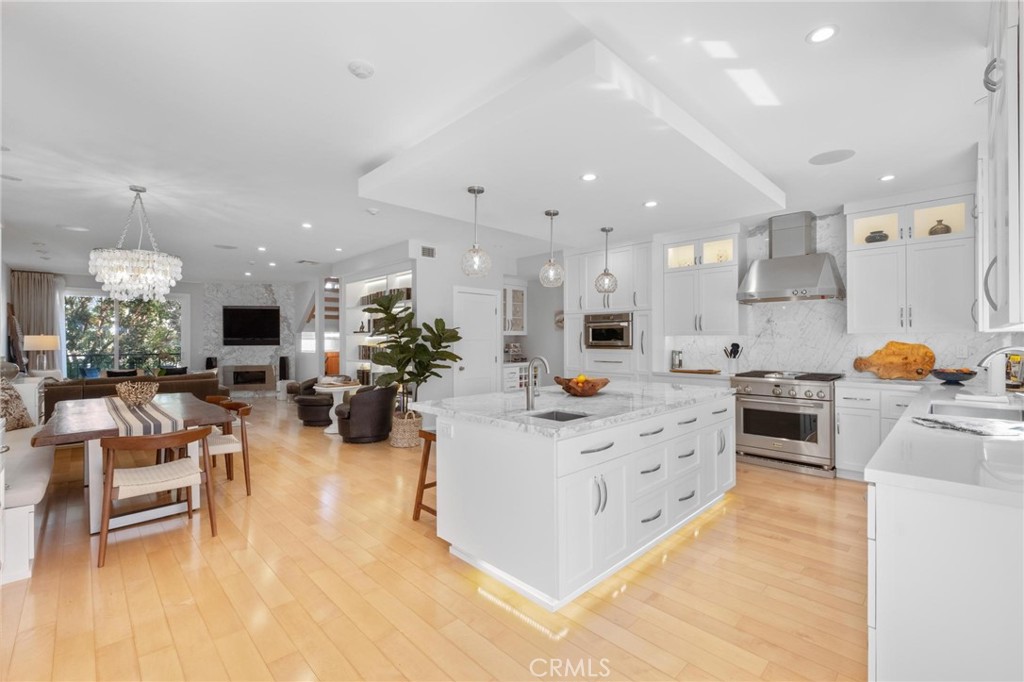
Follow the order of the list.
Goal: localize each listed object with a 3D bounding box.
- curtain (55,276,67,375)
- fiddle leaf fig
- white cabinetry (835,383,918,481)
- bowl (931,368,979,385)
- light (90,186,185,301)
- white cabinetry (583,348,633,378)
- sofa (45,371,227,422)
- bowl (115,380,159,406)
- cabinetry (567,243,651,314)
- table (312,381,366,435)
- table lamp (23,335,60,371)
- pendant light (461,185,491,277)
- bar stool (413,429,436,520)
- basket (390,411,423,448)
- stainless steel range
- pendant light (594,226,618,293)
[{"bbox_3d":[-8.870,-0.004,8.383,0.120,2.550,0.250,0,0,45],"label":"curtain"},{"bbox_3d":[-1.230,0.139,5.430,1.150,1.550,1.000,0,0,0],"label":"fiddle leaf fig"},{"bbox_3d":[3.512,0.869,4.078,0.580,0.900,0.620,0,0,45],"label":"white cabinetry"},{"bbox_3d":[3.893,0.321,3.750,0.275,0.120,0.275,0,0,-44],"label":"bowl"},{"bbox_3d":[-3.237,-0.833,3.687,0.610,0.980,0.610,0,0,-44],"label":"light"},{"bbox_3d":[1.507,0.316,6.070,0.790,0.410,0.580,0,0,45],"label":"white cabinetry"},{"bbox_3d":[-5.490,0.910,6.203,0.950,0.820,2.200,0,0,45],"label":"sofa"},{"bbox_3d":[-3.235,0.467,3.680,0.280,0.190,0.280,0,0,-44],"label":"bowl"},{"bbox_3d":[1.473,-0.805,5.998,0.600,0.850,1.320,0,0,-44],"label":"cabinetry"},{"bbox_3d":[-2.563,0.995,6.300,0.750,0.660,0.750,0,0,45],"label":"table"},{"bbox_3d":[-8.382,0.199,7.597,0.330,0.650,0.430,0,0,45],"label":"table lamp"},{"bbox_3d":[-0.278,-0.842,3.280,0.230,0.700,0.230,0,0,0],"label":"pendant light"},{"bbox_3d":[-0.449,0.984,3.154,0.440,0.660,0.370,0,0,-44],"label":"bar stool"},{"bbox_3d":[-1.345,1.104,5.450,0.390,0.430,0.390,0,0,0],"label":"basket"},{"bbox_3d":[2.942,0.837,4.544,0.700,0.940,0.914,0,0,-44],"label":"stainless steel range"},{"bbox_3d":[1.006,-0.848,4.503,0.240,0.690,0.240,0,0,0],"label":"pendant light"}]

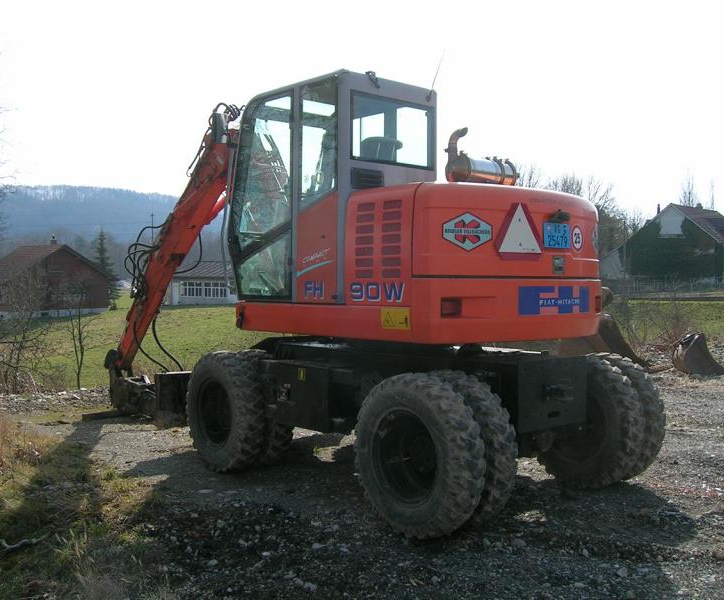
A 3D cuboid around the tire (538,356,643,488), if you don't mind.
[{"bbox_3d":[1.632,0.922,6.131,0.240,0.985,0.985,-2,1,-40],"label":"tire"}]

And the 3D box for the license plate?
[{"bbox_3d":[1.275,-0.420,5.290,0.300,0.160,0.012,-2,2,-43],"label":"license plate"}]

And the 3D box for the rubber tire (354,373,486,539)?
[{"bbox_3d":[0.338,0.961,5.044,0.240,0.985,0.985,-2,1,-40],"label":"rubber tire"}]

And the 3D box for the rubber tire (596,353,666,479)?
[{"bbox_3d":[1.865,0.916,6.262,0.235,0.970,0.980,-1,2,-41],"label":"rubber tire"}]

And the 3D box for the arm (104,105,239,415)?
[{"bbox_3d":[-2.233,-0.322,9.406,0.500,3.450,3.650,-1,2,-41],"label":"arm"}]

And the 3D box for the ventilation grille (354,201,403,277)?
[{"bbox_3d":[0.104,-0.388,5.216,0.030,0.500,0.460,-1,2,-41],"label":"ventilation grille"}]

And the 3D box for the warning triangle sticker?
[{"bbox_3d":[0.995,-0.434,5.120,0.408,0.362,0.015,-1,1,-30],"label":"warning triangle sticker"}]

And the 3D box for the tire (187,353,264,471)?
[{"bbox_3d":[-1.127,0.910,6.656,0.235,0.970,0.980,-1,2,-41],"label":"tire"}]

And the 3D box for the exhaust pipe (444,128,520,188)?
[{"bbox_3d":[0.807,-0.930,5.420,0.590,0.385,0.210,-2,1,-40],"label":"exhaust pipe"}]

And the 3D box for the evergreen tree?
[{"bbox_3d":[-20.900,-2.530,65.000,2.900,6.450,2.900,-1,1,0],"label":"evergreen tree"}]

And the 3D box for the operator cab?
[{"bbox_3d":[-0.244,-0.783,6.329,0.950,1.610,1.450,-1,2,-41],"label":"operator cab"}]

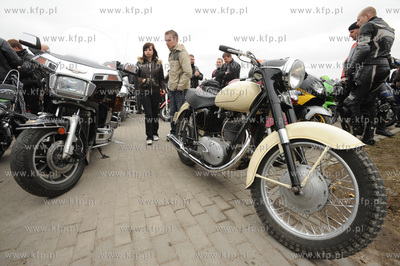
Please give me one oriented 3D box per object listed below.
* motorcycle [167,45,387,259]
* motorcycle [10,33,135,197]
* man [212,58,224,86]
[{"bbox_3d":[0.188,-0.050,1.626,0.740,1.070,2.180,1,10,-29],"label":"motorcycle"},{"bbox_3d":[-1.458,-0.314,2.315,0.950,1.400,2.400,3,9,-25],"label":"motorcycle"},{"bbox_3d":[0.602,-1.243,5.484,0.540,1.740,0.360,0,12,8],"label":"man"}]

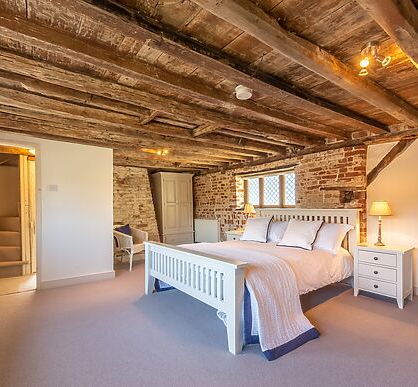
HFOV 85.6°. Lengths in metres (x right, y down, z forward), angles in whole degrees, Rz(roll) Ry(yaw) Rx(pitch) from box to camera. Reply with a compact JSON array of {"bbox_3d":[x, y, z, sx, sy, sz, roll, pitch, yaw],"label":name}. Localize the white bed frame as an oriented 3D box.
[{"bbox_3d":[0.604,0.770,3.091,2.270,1.030,1.670,1,-2,-39],"label":"white bed frame"}]

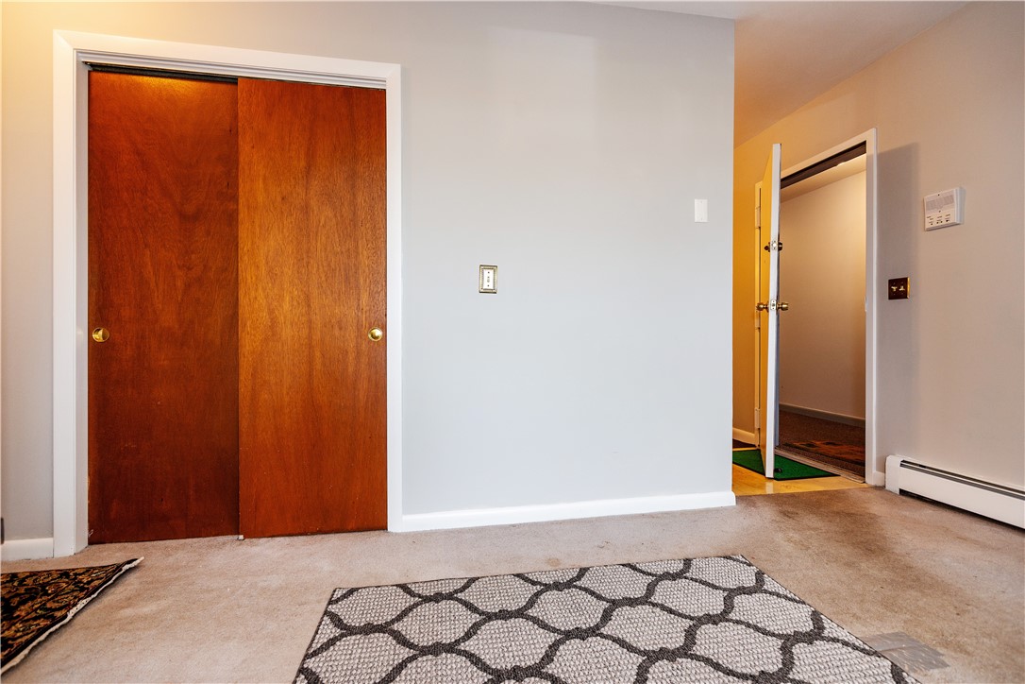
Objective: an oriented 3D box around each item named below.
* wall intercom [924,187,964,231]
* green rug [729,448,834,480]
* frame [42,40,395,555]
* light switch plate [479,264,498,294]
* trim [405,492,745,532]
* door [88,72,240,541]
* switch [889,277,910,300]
[{"bbox_3d":[2.181,-0.669,2.307,0.045,0.172,0.151,0,0,-10],"label":"wall intercom"},{"bbox_3d":[1.789,0.840,3.169,0.475,0.010,0.695,0,0,-10],"label":"green rug"},{"bbox_3d":[-1.163,-0.189,1.971,1.336,2.080,0.117,0,0,-10],"label":"frame"},{"bbox_3d":[-0.111,-0.287,2.111,0.081,0.129,0.014,0,0,-10],"label":"light switch plate"},{"bbox_3d":[0.331,0.807,2.190,1.678,0.081,0.019,0,0,-10],"label":"trim"},{"bbox_3d":[-1.475,-0.137,1.962,0.612,1.963,0.035,0,0,-10],"label":"door"},{"bbox_3d":[2.156,-0.295,2.541,0.012,0.115,0.113,0,0,-10],"label":"switch"}]

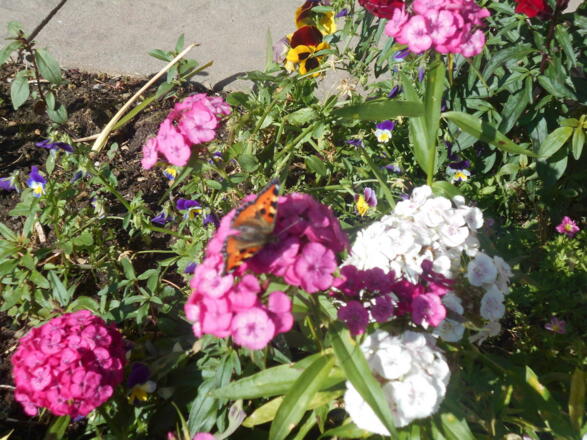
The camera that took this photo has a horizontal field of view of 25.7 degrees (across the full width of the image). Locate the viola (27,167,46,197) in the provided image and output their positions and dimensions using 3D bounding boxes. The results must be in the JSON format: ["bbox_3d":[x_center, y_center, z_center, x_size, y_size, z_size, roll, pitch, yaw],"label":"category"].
[{"bbox_3d":[-0.213,-0.031,1.070,0.018,0.025,0.010,-16,13,-17],"label":"viola"}]

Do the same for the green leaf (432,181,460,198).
[{"bbox_3d":[0.091,-0.018,0.770,0.020,0.007,0.013,14,42,-2],"label":"green leaf"}]

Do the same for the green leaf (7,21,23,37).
[{"bbox_3d":[-0.212,-0.146,0.980,0.011,0.005,0.015,-36,67,-10],"label":"green leaf"}]

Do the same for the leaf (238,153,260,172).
[{"bbox_3d":[-0.036,-0.048,1.080,0.015,0.006,0.017,-13,60,0],"label":"leaf"}]

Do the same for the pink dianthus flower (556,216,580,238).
[{"bbox_3d":[0.181,0.005,0.850,0.016,0.011,0.015,9,68,10],"label":"pink dianthus flower"}]

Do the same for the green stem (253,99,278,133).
[{"bbox_3d":[-0.024,-0.088,1.103,0.006,0.041,0.006,35,38,0],"label":"green stem"}]

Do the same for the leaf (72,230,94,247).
[{"bbox_3d":[-0.139,0.012,0.850,0.015,0.004,0.012,-11,46,-11],"label":"leaf"}]

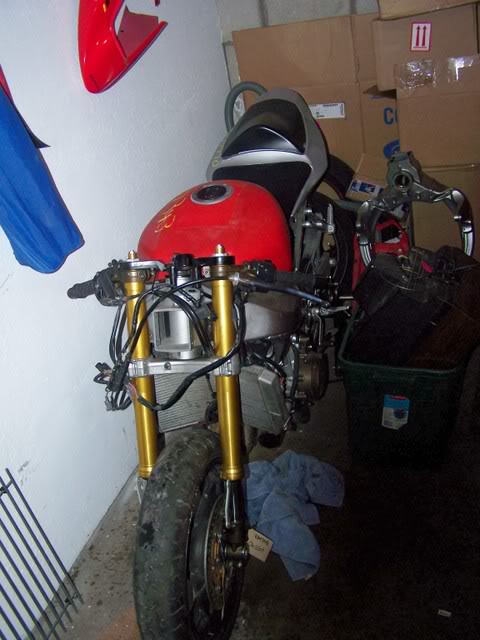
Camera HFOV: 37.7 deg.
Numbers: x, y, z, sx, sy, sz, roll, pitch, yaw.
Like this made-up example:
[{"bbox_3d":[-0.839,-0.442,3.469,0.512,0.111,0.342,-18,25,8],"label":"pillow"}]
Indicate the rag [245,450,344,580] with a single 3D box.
[{"bbox_3d":[0.161,0.580,2.115,0.320,0.090,0.430,-7,29,9],"label":"rag"}]

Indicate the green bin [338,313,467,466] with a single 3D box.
[{"bbox_3d":[0.590,0.166,2.367,0.380,0.410,0.500,1,31,22],"label":"green bin"}]

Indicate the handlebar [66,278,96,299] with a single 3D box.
[{"bbox_3d":[-0.408,-0.084,1.808,0.115,0.040,0.040,-11,23,40],"label":"handlebar"}]

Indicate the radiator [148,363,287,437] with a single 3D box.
[{"bbox_3d":[-0.036,0.214,1.998,0.350,0.210,0.110,-2,30,17],"label":"radiator"}]

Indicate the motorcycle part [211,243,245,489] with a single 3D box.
[{"bbox_3d":[-0.031,0.104,1.638,0.056,0.551,0.056,-2,4,15],"label":"motorcycle part"}]

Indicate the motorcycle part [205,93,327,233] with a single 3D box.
[{"bbox_3d":[0.116,-0.562,2.432,0.370,0.320,0.720,-2,30,17],"label":"motorcycle part"}]

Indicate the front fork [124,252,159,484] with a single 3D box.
[{"bbox_3d":[-0.245,0.111,1.696,0.056,0.551,0.056,-2,4,15],"label":"front fork"}]

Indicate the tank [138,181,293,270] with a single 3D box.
[{"bbox_3d":[-0.051,-0.262,1.951,0.380,0.240,0.500,-2,30,17],"label":"tank"}]

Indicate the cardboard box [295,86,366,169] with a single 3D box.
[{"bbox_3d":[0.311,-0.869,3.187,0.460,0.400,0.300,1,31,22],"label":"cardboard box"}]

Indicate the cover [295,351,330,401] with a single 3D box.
[{"bbox_3d":[0.227,0.176,2.159,0.070,0.140,0.140,-2,30,17],"label":"cover"}]

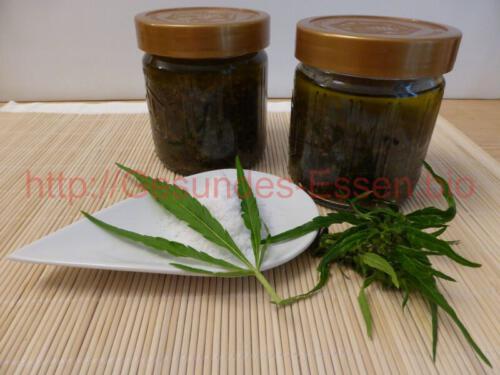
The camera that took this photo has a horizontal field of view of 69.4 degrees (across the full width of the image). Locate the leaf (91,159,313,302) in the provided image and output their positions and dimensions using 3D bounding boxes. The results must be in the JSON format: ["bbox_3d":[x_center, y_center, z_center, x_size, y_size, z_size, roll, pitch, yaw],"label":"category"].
[{"bbox_3d":[-0.027,0.013,0.191,0.127,0.025,0.095,28,42,36],"label":"leaf"}]

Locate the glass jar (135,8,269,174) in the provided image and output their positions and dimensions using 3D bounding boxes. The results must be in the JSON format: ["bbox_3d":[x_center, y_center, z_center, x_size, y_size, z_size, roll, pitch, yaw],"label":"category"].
[{"bbox_3d":[-0.030,-0.069,0.259,0.086,0.098,0.086,0,33,0],"label":"glass jar"}]

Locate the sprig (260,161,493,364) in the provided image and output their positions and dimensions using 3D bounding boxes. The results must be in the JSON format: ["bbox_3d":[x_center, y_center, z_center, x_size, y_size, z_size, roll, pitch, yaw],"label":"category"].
[{"bbox_3d":[0.060,0.021,0.170,0.106,0.042,0.118,0,33,0],"label":"sprig"}]

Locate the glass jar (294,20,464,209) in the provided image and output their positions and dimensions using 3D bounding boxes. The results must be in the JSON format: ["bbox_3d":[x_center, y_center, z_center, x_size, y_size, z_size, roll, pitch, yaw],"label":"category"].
[{"bbox_3d":[0.069,-0.047,0.226,0.086,0.098,0.086,0,33,0],"label":"glass jar"}]

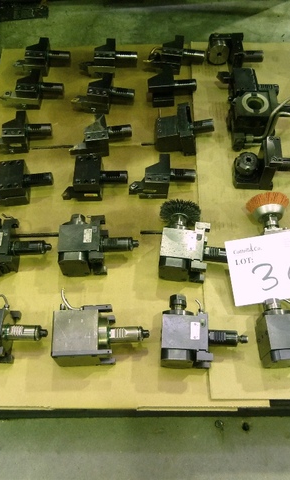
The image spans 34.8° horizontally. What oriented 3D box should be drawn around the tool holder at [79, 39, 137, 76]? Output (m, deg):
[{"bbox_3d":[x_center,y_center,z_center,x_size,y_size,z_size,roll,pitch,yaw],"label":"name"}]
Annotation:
[{"bbox_3d":[-0.096,-0.491,1.238,0.153,0.061,0.094,0,61,1],"label":"tool holder"}]

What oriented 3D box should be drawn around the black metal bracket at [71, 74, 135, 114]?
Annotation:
[{"bbox_3d":[-0.103,-0.375,1.175,0.158,0.061,0.090,6,62,4],"label":"black metal bracket"}]

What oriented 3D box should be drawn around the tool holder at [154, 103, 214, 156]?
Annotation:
[{"bbox_3d":[0.103,-0.285,1.193,0.156,0.072,0.117,-3,59,0],"label":"tool holder"}]

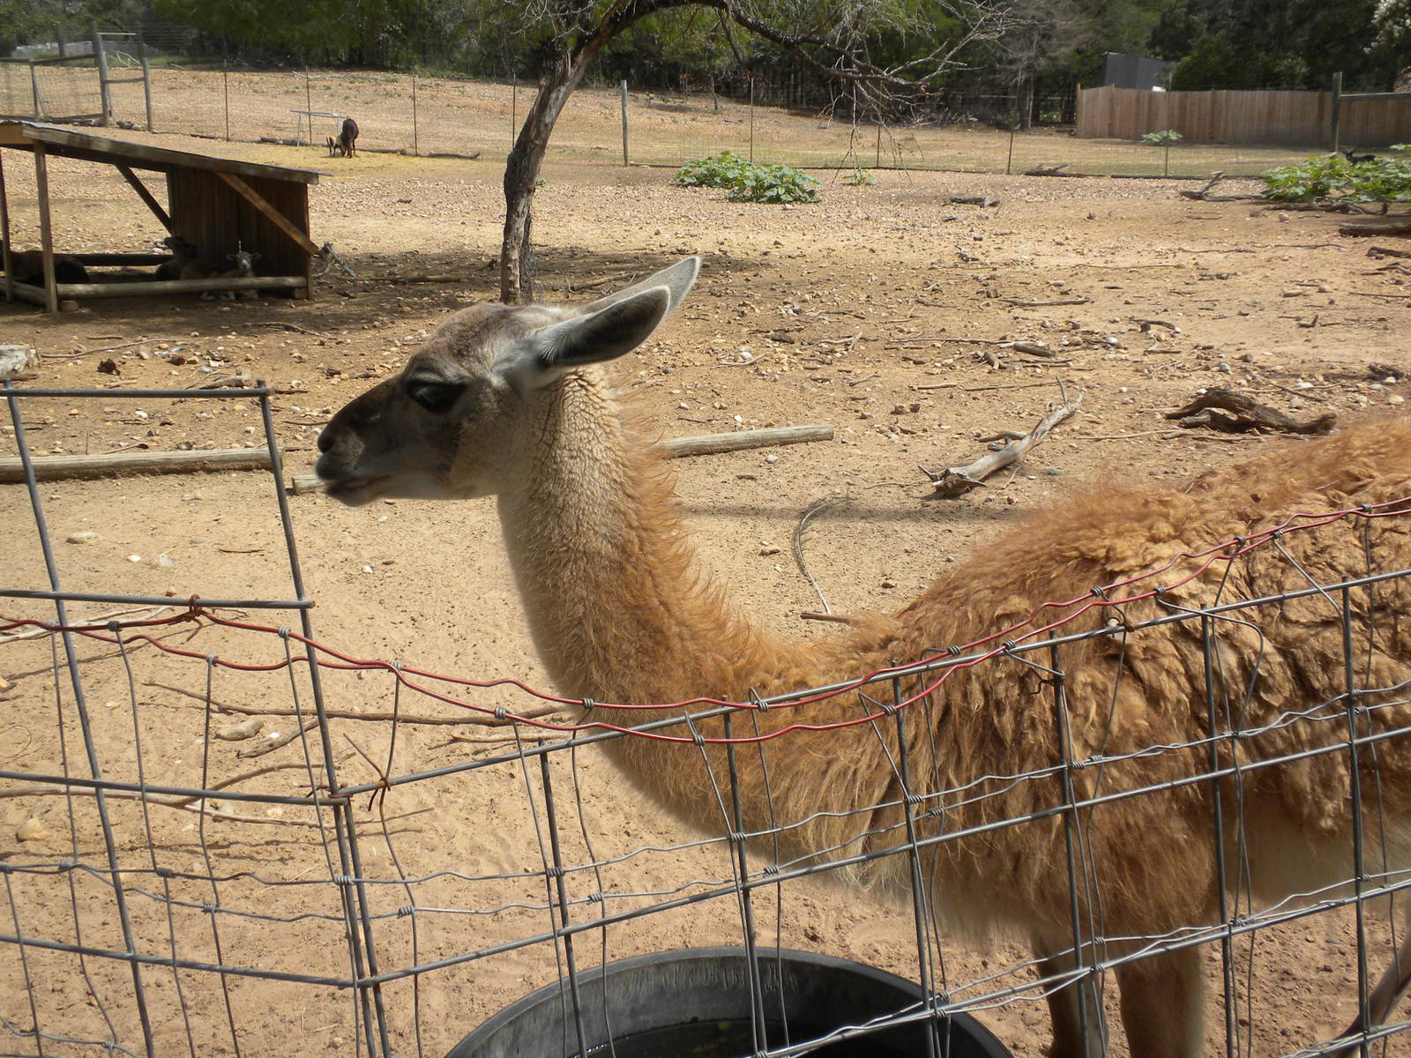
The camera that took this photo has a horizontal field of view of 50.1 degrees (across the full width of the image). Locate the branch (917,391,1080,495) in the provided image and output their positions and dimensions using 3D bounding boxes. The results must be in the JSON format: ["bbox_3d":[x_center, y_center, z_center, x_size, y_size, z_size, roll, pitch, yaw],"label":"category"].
[{"bbox_3d":[1.314,-0.426,6.457,0.360,0.180,1.550,9,19,31],"label":"branch"}]

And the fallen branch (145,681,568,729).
[{"bbox_3d":[-0.884,0.435,3.797,1.100,0.070,0.130,1,16,7],"label":"fallen branch"}]

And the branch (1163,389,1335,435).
[{"bbox_3d":[2.470,-0.535,6.831,0.780,0.150,0.260,3,17,12],"label":"branch"}]

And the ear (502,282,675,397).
[{"bbox_3d":[-0.128,-0.205,1.620,0.210,0.068,0.065,-27,10,13],"label":"ear"}]

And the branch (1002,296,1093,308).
[{"bbox_3d":[2.457,-1.639,10.808,0.660,0.050,0.140,2,16,8],"label":"branch"}]

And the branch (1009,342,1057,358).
[{"bbox_3d":[1.916,-1.047,8.781,0.300,0.060,0.080,15,22,42],"label":"branch"}]

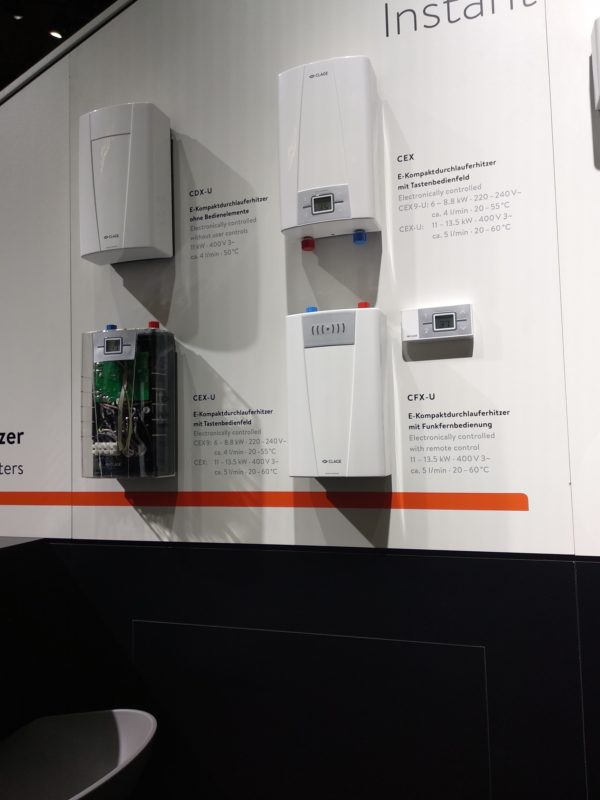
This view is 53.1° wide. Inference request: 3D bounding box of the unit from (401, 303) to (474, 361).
[{"bbox_3d":[0.249,-0.138,1.093,0.126,0.059,0.027,-3,-3,17],"label":"unit"}]

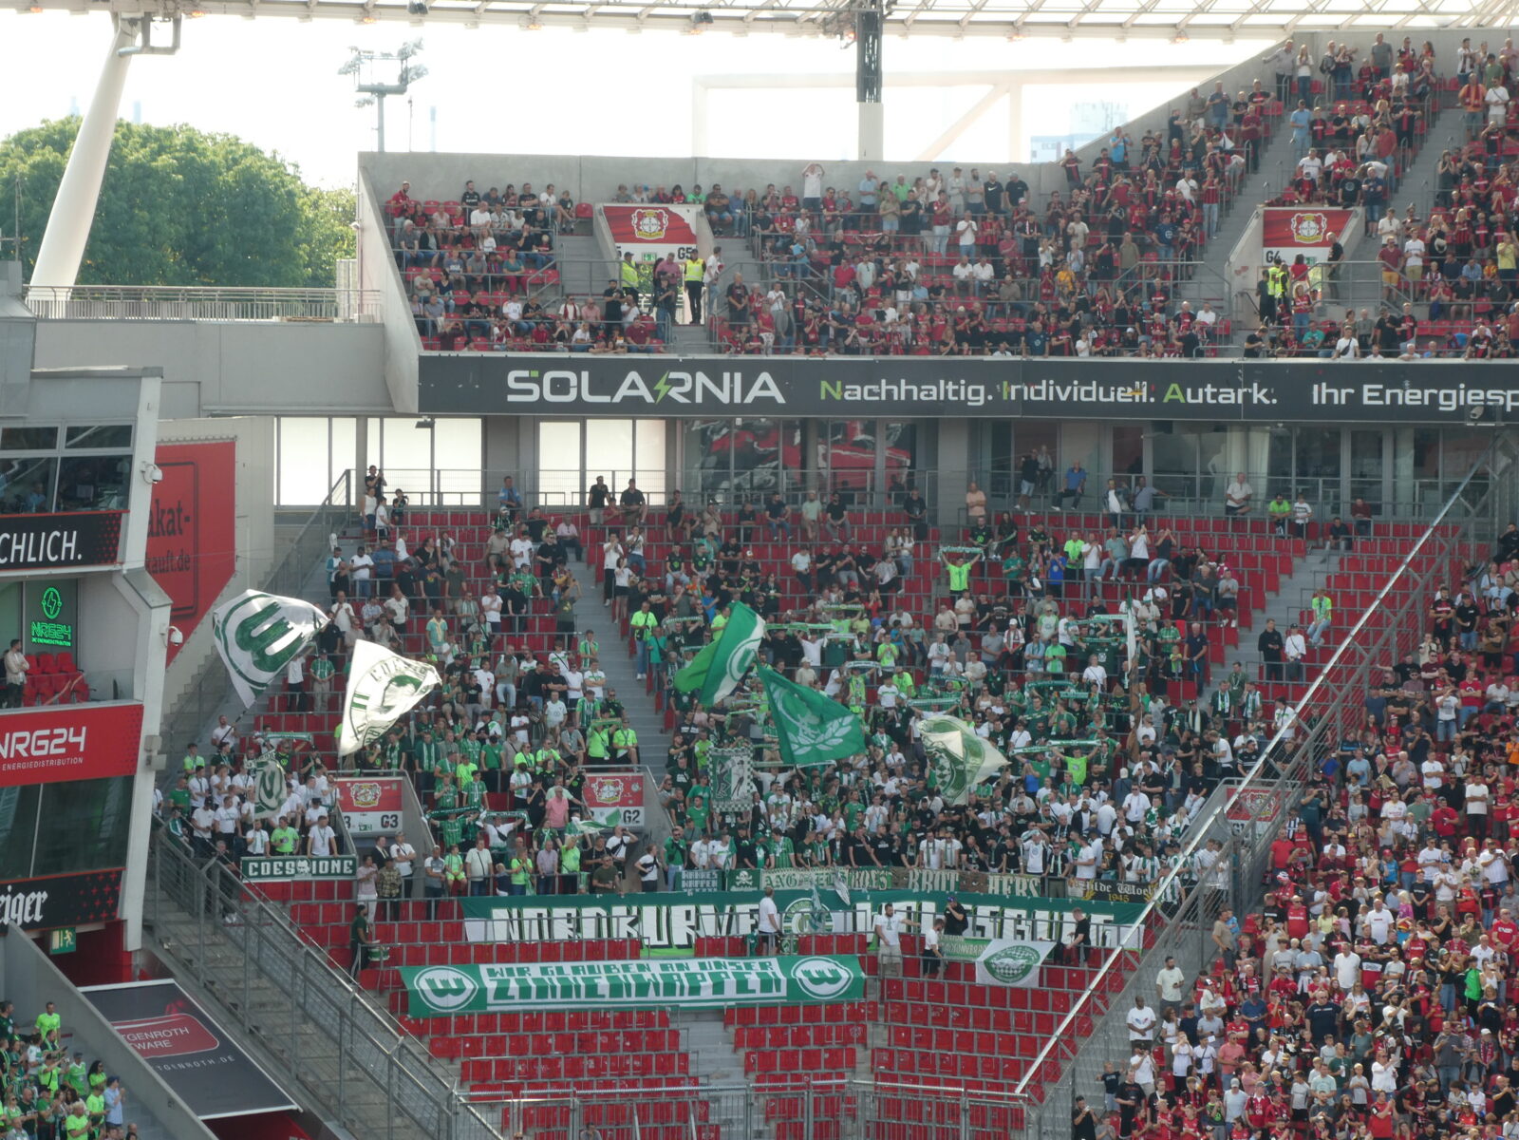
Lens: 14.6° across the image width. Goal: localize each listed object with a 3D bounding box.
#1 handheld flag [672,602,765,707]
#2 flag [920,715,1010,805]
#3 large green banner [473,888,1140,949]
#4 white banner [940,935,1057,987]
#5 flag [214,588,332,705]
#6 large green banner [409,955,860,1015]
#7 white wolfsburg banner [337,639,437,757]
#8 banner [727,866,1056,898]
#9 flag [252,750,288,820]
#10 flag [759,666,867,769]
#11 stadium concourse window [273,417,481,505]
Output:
[{"bbox_3d":[-0.924,1.928,133.700,2.100,2.400,0.700,0,2,-5],"label":"handheld flag"},{"bbox_3d":[4.574,4.218,131.600,1.950,1.900,0.700,1,2,8],"label":"flag"},{"bbox_3d":[0.912,7.589,128.200,14.600,1.350,3.000,1,2,4],"label":"large green banner"},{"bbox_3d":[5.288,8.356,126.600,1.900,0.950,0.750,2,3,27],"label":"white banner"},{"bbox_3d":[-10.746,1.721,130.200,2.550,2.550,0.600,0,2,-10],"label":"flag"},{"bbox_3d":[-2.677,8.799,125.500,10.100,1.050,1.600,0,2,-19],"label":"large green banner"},{"bbox_3d":[-8.138,2.830,130.200,2.250,2.550,0.600,0,2,-10],"label":"white wolfsburg banner"},{"bbox_3d":[2.891,6.849,130.000,7.200,0.600,1.000,1,2,15],"label":"banner"},{"bbox_3d":[-10.643,4.670,128.800,0.820,1.500,0.400,0,2,-10],"label":"flag"},{"bbox_3d":[1.197,3.299,132.800,2.400,2.300,0.600,0,2,-5],"label":"flag"},{"bbox_3d":[-9.547,-2.713,148.000,5.400,2.300,0.300,0,2,-16],"label":"stadium concourse window"}]

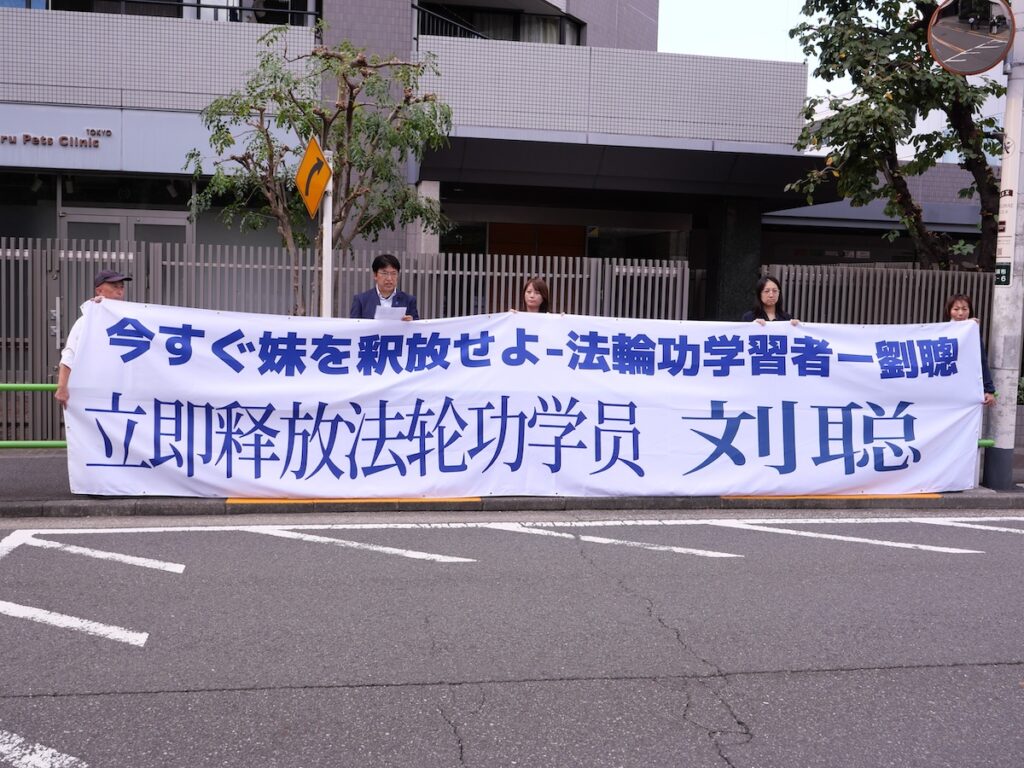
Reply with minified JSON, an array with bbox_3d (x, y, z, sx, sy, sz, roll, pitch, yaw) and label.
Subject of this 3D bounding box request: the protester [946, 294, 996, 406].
[{"bbox_3d":[3.646,0.054,8.532,0.500,1.529,0.400,2,5,1],"label":"protester"}]

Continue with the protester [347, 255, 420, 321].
[{"bbox_3d":[-0.921,-0.080,7.696,0.530,1.707,0.450,1,6,-8],"label":"protester"}]

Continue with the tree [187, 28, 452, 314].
[{"bbox_3d":[-1.878,-1.443,10.284,2.450,3.876,2.200,1,6,-11],"label":"tree"}]

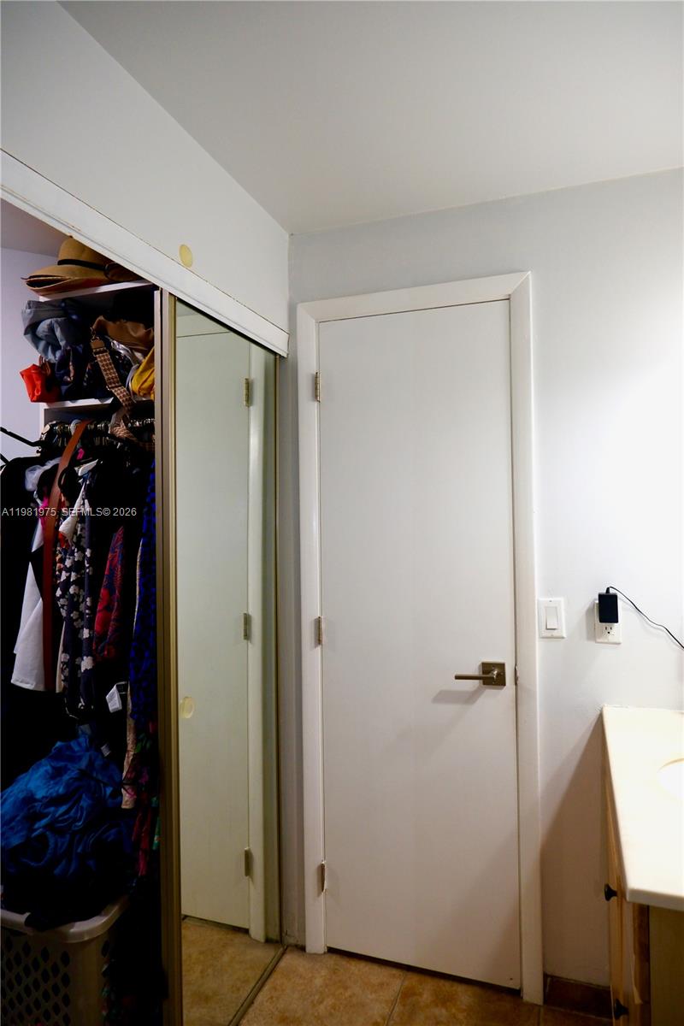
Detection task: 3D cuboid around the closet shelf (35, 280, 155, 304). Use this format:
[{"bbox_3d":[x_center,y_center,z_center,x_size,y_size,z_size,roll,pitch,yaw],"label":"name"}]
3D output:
[{"bbox_3d":[-0.622,-0.683,2.156,0.590,0.019,0.360,-1,-1,19],"label":"closet shelf"}]

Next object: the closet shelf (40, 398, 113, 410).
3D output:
[{"bbox_3d":[-0.618,-0.340,2.152,0.590,0.019,0.360,-1,-1,19],"label":"closet shelf"}]

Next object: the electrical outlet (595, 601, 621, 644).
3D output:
[{"bbox_3d":[0.752,0.308,1.848,0.070,0.115,0.010,-1,-1,19],"label":"electrical outlet"}]

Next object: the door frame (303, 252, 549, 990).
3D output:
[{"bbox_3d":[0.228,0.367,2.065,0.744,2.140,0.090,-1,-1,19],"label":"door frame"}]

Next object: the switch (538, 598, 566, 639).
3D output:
[{"bbox_3d":[0.610,0.307,1.898,0.070,0.115,0.011,-1,-1,19],"label":"switch"}]

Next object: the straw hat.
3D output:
[{"bbox_3d":[-0.832,-0.781,2.136,0.360,0.175,0.360,-1,-1,19],"label":"straw hat"}]

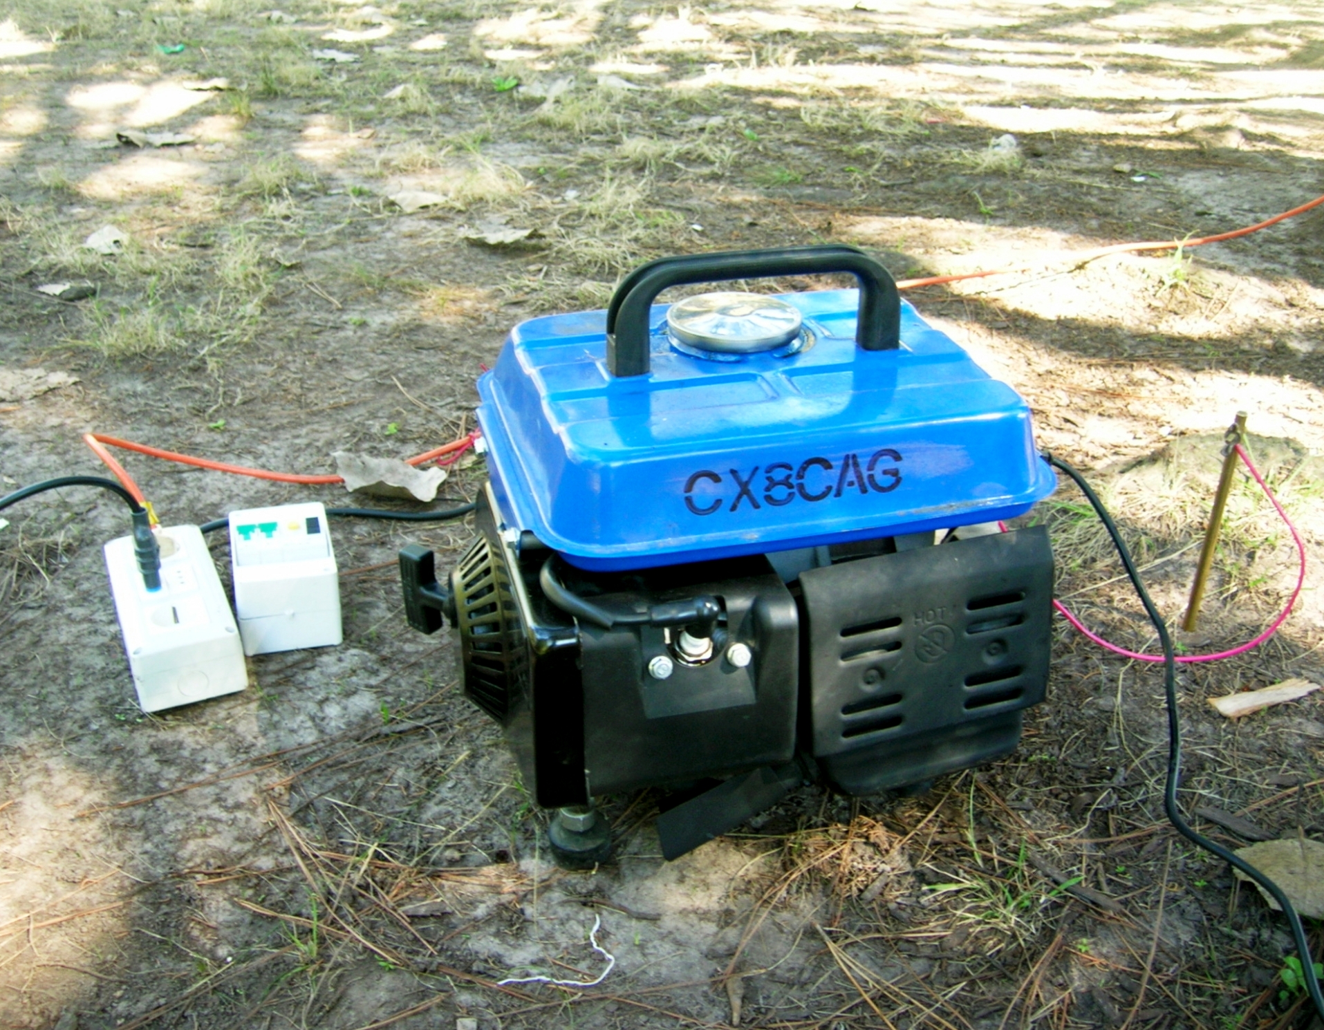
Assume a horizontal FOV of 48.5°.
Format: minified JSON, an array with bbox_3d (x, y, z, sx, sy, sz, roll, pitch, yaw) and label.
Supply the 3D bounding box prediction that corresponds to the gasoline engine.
[{"bbox_3d":[0.028,-0.011,0.987,0.404,0.332,0.327,-7,30,-13],"label":"gasoline engine"}]

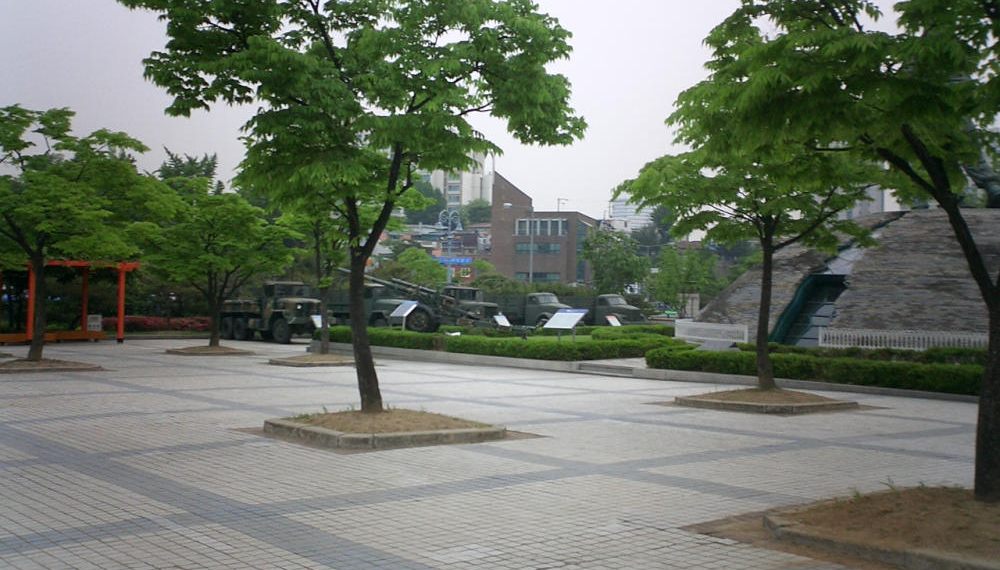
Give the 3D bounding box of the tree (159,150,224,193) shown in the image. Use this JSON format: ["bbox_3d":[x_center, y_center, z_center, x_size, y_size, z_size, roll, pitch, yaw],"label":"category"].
[{"bbox_3d":[-16.149,-2.263,56.071,4.200,9.800,4.200,0,-1,0],"label":"tree"}]

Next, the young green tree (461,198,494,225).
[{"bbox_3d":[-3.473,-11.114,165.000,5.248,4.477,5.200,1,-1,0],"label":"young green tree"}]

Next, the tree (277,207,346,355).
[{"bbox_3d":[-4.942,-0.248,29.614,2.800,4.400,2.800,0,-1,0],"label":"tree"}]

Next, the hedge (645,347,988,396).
[{"bbox_3d":[5.966,1.545,20.208,0.900,0.480,8.300,1,-2,-32],"label":"hedge"}]

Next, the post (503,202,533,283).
[{"bbox_3d":[1.322,-1.164,76.052,2.100,9.000,0.400,0,-1,0],"label":"post"}]

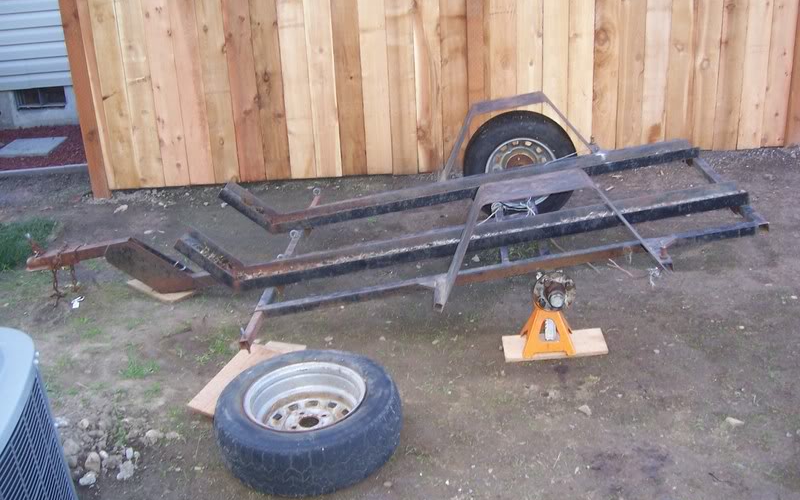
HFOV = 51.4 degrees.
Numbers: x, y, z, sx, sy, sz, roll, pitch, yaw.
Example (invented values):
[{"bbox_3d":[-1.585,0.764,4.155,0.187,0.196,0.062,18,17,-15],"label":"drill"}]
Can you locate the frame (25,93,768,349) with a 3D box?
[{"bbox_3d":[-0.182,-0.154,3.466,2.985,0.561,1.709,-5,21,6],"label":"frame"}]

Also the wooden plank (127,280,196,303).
[{"bbox_3d":[-1.019,0.158,3.621,0.303,0.022,0.165,15,29,36],"label":"wooden plank"}]

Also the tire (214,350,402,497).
[{"bbox_3d":[-0.281,0.518,2.578,0.561,0.173,0.561,-4,24,0],"label":"tire"}]

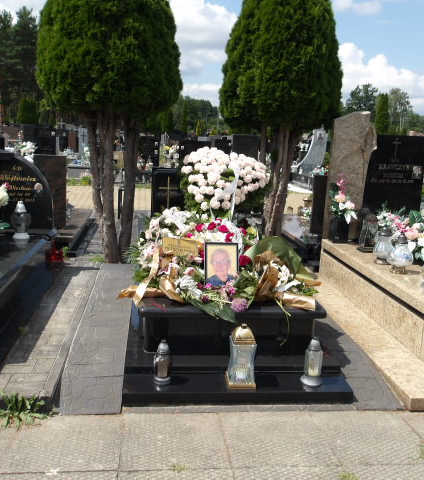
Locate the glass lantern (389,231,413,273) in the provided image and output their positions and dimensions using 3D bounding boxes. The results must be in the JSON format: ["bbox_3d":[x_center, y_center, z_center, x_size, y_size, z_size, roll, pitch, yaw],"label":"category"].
[{"bbox_3d":[1.510,0.101,3.988,0.180,0.320,0.180,2,12,-8],"label":"glass lantern"}]

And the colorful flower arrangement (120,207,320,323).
[{"bbox_3d":[0.001,0.122,3.440,1.220,0.560,1.050,1,12,-8],"label":"colorful flower arrangement"}]

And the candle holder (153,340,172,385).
[{"bbox_3d":[-0.269,0.669,2.762,0.100,0.246,0.100,1,12,-6],"label":"candle holder"}]

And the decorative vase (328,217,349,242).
[{"bbox_3d":[1.298,-0.117,5.090,0.150,0.270,0.150,2,12,-8],"label":"decorative vase"}]

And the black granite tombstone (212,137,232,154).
[{"bbox_3d":[0.321,-2.629,15.046,0.580,0.800,0.150,1,12,-8],"label":"black granite tombstone"}]

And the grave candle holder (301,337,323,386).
[{"bbox_3d":[0.583,0.680,2.840,0.130,0.268,0.130,1,12,-6],"label":"grave candle holder"}]

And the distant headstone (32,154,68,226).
[{"bbox_3d":[-1.918,-0.564,5.910,0.390,0.870,0.100,1,12,-6],"label":"distant headstone"}]

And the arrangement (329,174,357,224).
[{"bbox_3d":[1.320,-0.410,5.049,0.260,0.470,0.220,2,12,-8],"label":"arrangement"}]

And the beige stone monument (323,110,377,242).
[{"bbox_3d":[1.402,-0.639,5.144,0.430,1.280,0.180,2,12,-8],"label":"beige stone monument"}]

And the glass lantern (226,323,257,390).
[{"bbox_3d":[0.165,0.631,2.772,0.153,0.357,0.153,1,12,-8],"label":"glass lantern"}]

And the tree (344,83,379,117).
[{"bbox_3d":[27.135,-22.657,89.993,6.500,11.600,6.500,1,12,-8],"label":"tree"}]

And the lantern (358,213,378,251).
[{"bbox_3d":[1.459,-0.077,4.636,0.175,0.355,0.175,1,12,-8],"label":"lantern"}]

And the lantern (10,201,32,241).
[{"bbox_3d":[-1.696,-0.181,4.437,0.180,0.330,0.180,2,12,-8],"label":"lantern"}]

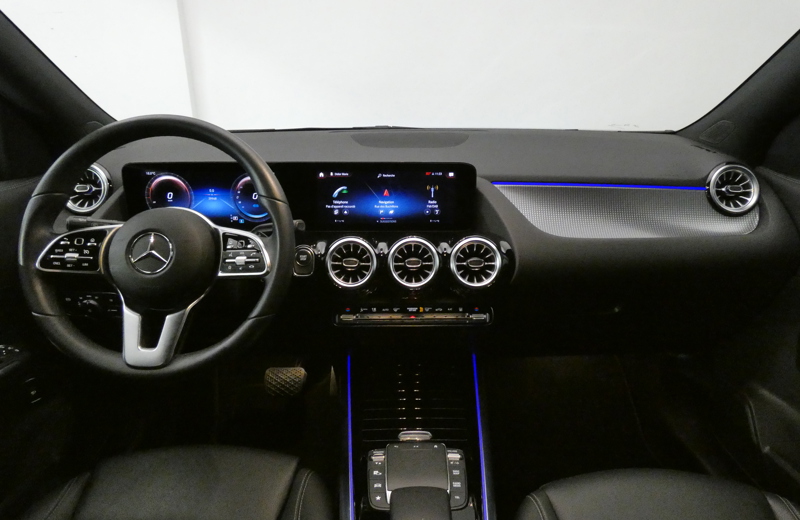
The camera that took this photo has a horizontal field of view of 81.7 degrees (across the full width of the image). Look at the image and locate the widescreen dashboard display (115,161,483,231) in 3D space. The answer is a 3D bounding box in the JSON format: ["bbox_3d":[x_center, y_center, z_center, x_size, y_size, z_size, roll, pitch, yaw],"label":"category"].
[{"bbox_3d":[-0.177,-0.112,0.815,0.618,0.119,0.030,0,2,0],"label":"widescreen dashboard display"}]

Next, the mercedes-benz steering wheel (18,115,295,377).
[{"bbox_3d":[-0.338,-0.019,0.662,0.373,0.367,0.085,0,-5,0],"label":"mercedes-benz steering wheel"}]

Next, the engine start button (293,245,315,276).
[{"bbox_3d":[-0.167,0.001,0.800,0.037,0.054,0.020,0,2,0],"label":"engine start button"}]

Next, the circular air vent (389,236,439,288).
[{"bbox_3d":[0.023,0.004,0.792,0.086,0.087,0.040,0,4,0],"label":"circular air vent"}]

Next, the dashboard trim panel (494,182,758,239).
[{"bbox_3d":[0.398,-0.089,0.830,0.435,0.100,0.080,0,0,7],"label":"dashboard trim panel"}]

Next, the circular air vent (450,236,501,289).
[{"bbox_3d":[0.129,0.004,0.792,0.086,0.087,0.040,0,4,0],"label":"circular air vent"}]

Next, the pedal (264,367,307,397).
[{"bbox_3d":[-0.285,0.303,1.150,0.102,0.072,0.035,0,-18,0],"label":"pedal"}]

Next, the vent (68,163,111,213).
[{"bbox_3d":[-0.555,-0.124,0.815,0.086,0.086,0.040,0,3,-6],"label":"vent"}]

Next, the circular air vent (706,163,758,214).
[{"bbox_3d":[0.589,-0.124,0.815,0.086,0.086,0.040,0,3,6],"label":"circular air vent"}]

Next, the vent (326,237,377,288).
[{"bbox_3d":[-0.083,0.004,0.792,0.086,0.087,0.040,0,4,0],"label":"vent"}]

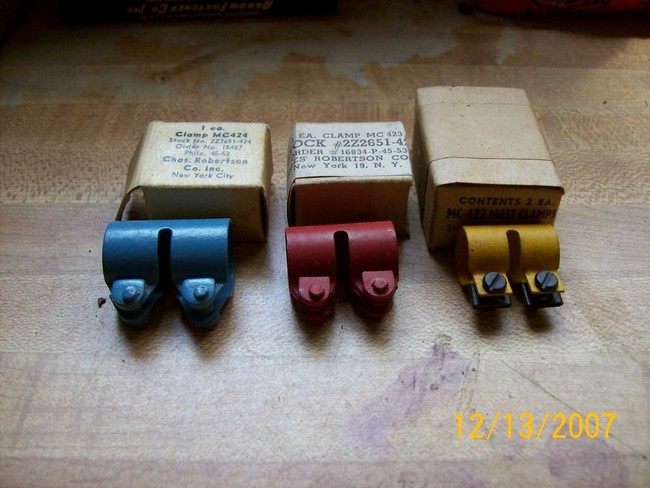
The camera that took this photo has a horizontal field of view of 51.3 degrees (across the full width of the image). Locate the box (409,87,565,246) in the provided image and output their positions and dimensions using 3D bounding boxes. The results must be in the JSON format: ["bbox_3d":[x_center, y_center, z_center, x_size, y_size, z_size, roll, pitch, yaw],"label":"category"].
[{"bbox_3d":[0.061,-0.032,0.267,0.044,0.028,0.068,0,42,1],"label":"box"}]

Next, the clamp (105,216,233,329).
[{"bbox_3d":[-0.051,0.008,0.226,0.040,0.025,0.036,-1,42,0],"label":"clamp"}]

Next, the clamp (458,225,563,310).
[{"bbox_3d":[0.062,0.007,0.229,0.031,0.021,0.030,-1,42,0],"label":"clamp"}]

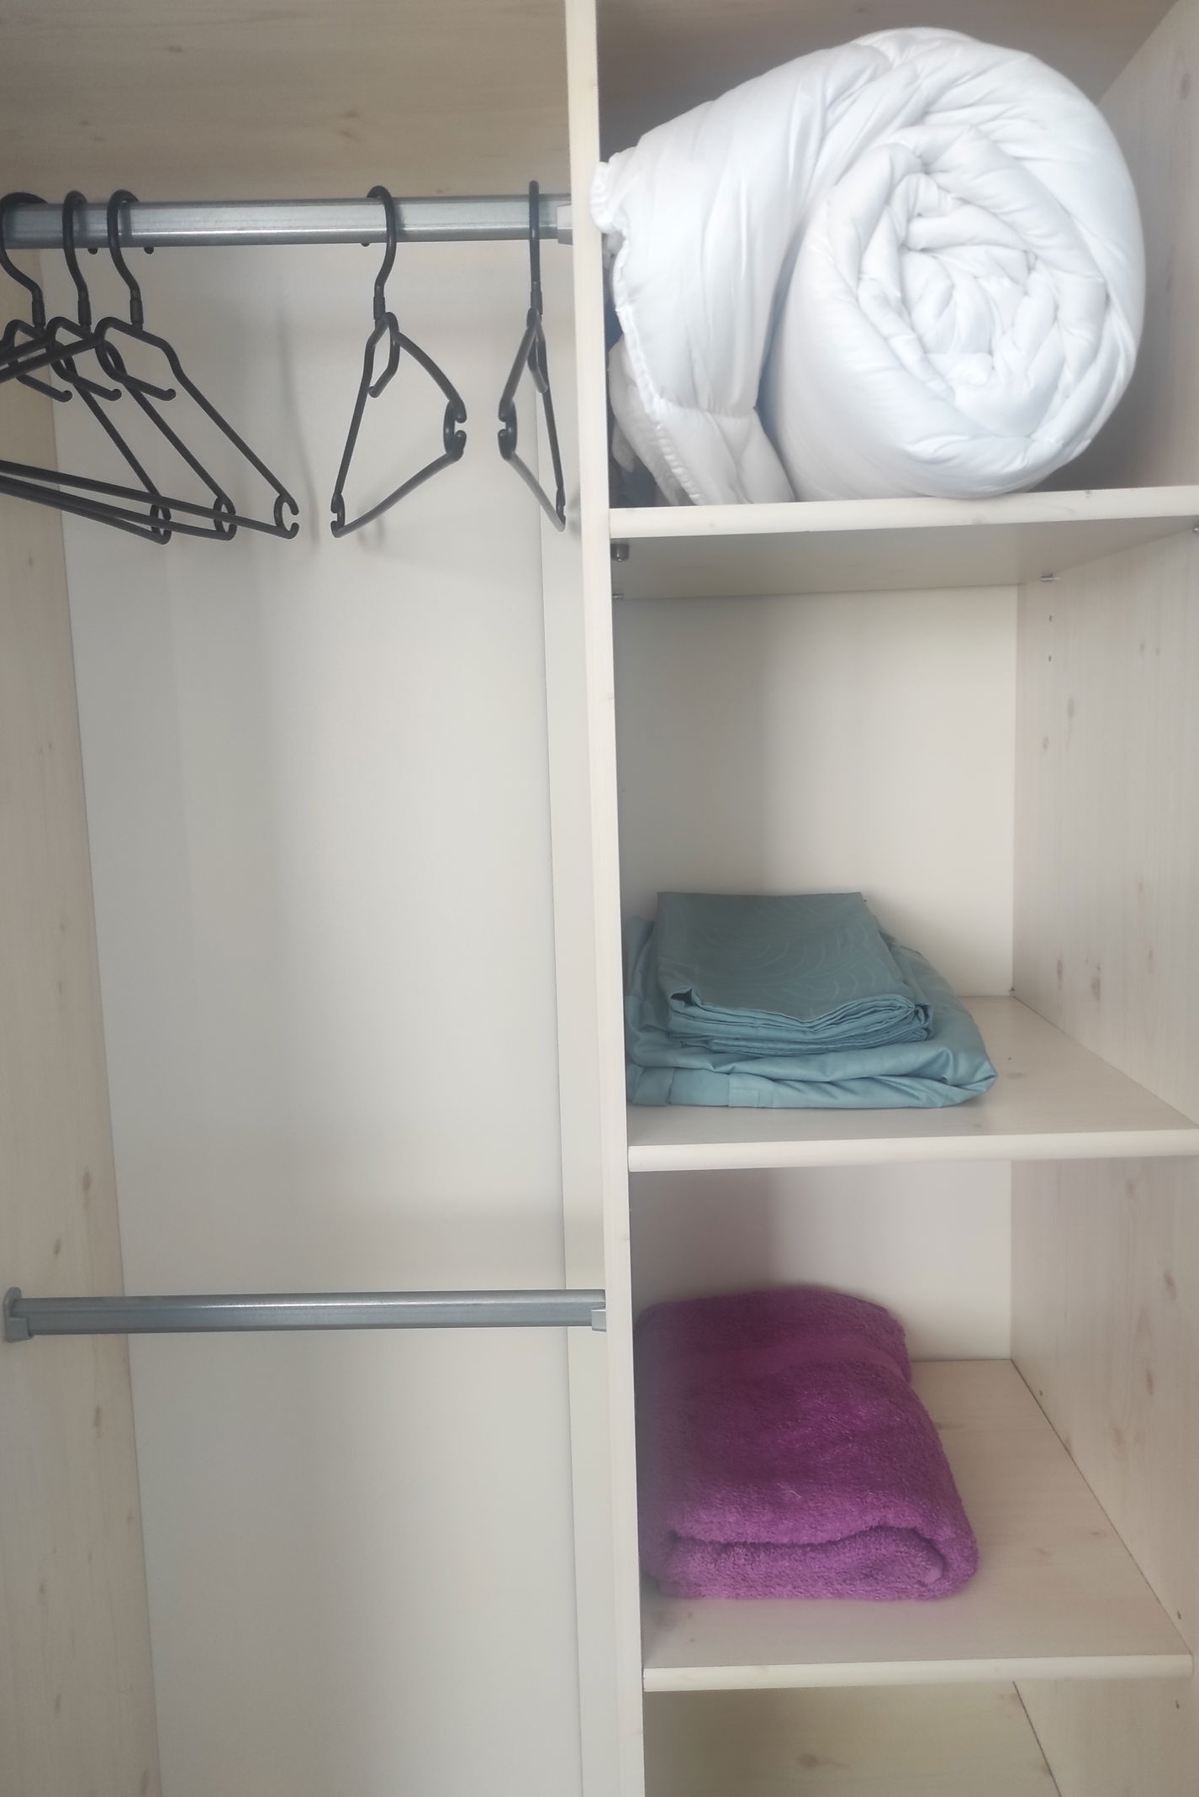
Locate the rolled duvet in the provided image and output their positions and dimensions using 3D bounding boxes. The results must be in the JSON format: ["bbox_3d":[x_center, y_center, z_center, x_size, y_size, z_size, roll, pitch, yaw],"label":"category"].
[{"bbox_3d":[0.173,-0.423,1.007,0.344,0.279,0.442,-2,8,1],"label":"rolled duvet"}]

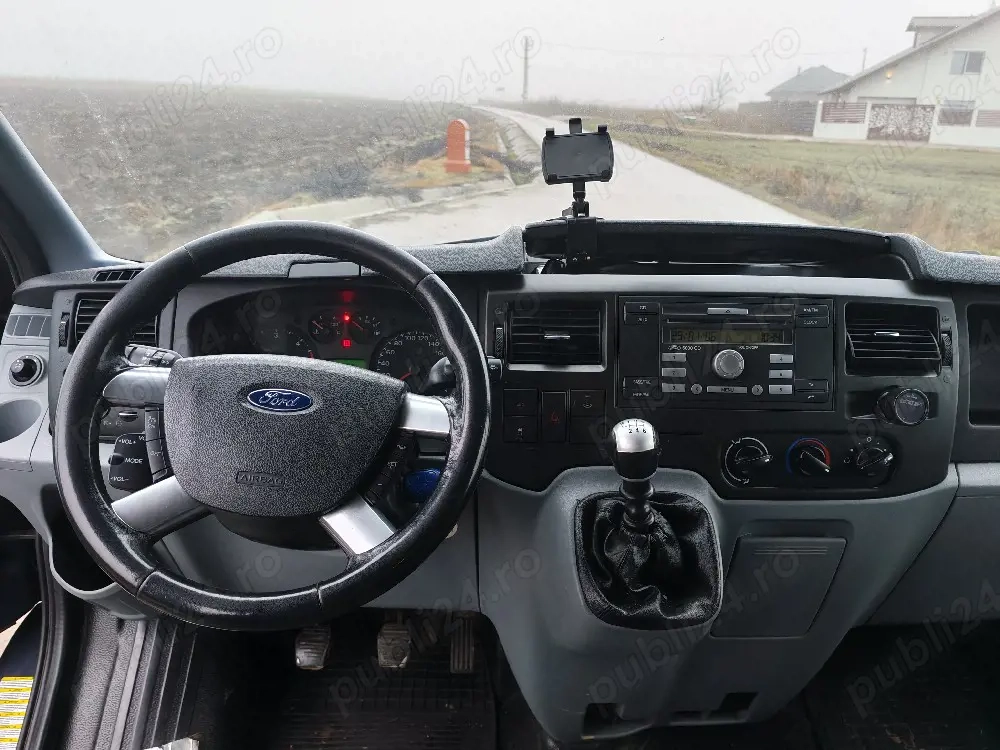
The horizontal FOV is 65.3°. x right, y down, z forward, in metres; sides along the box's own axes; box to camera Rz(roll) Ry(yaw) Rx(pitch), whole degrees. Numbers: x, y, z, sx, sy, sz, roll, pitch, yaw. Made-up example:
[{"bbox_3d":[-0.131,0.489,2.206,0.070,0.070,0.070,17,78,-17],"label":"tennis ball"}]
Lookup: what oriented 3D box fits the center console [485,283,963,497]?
[{"bbox_3d":[0.232,0.013,0.870,0.495,0.235,0.110,1,1,0],"label":"center console"}]

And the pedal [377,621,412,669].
[{"bbox_3d":[-0.166,0.427,1.230,0.055,0.078,0.045,1,-9,0],"label":"pedal"}]

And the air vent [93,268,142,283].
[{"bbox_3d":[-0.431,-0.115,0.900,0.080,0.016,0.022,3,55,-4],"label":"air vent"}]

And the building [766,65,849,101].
[{"bbox_3d":[29.742,-26.754,74.000,8.700,5.600,8.700,10,21,24],"label":"building"}]

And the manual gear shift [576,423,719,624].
[{"bbox_3d":[0.136,0.135,0.735,0.132,0.195,0.125,1,7,0],"label":"manual gear shift"}]

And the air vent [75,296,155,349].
[{"bbox_3d":[-0.431,-0.058,0.872,0.096,0.062,0.025,1,-6,-3],"label":"air vent"}]

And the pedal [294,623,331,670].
[{"bbox_3d":[-0.290,0.418,1.205,0.056,0.070,0.030,2,-15,-1],"label":"pedal"}]

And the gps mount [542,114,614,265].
[{"bbox_3d":[0.091,-0.218,0.920,0.083,0.172,0.080,1,19,0],"label":"gps mount"}]

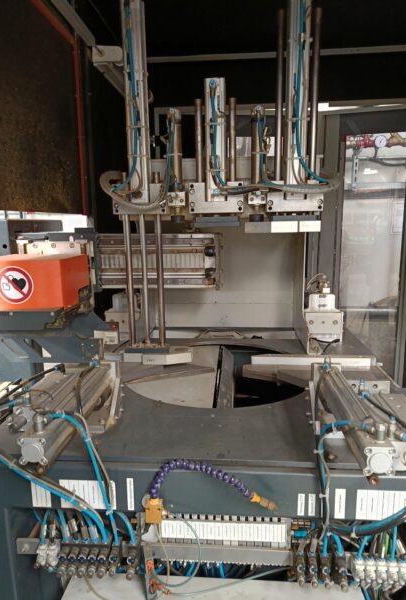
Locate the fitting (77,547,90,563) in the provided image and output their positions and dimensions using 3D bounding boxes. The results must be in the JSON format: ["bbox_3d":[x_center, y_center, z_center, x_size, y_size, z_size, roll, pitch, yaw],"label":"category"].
[{"bbox_3d":[-0.287,0.611,0.999,0.019,0.019,0.027,0,10,5],"label":"fitting"}]

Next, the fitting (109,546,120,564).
[{"bbox_3d":[-0.224,0.646,1.054,0.022,0.034,0.024,0,10,5],"label":"fitting"}]

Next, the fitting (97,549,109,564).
[{"bbox_3d":[-0.241,0.614,0.996,0.019,0.019,0.027,0,10,5],"label":"fitting"}]

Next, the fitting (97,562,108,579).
[{"bbox_3d":[-0.241,0.646,0.997,0.019,0.020,0.030,0,10,5],"label":"fitting"}]

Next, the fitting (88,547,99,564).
[{"bbox_3d":[-0.263,0.613,0.997,0.019,0.019,0.027,0,10,5],"label":"fitting"}]

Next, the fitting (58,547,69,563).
[{"bbox_3d":[-0.337,0.614,1.004,0.019,0.019,0.027,0,10,5],"label":"fitting"}]

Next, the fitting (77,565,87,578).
[{"bbox_3d":[-0.307,0.687,1.053,0.018,0.027,0.020,0,10,5],"label":"fitting"}]

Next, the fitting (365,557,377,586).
[{"bbox_3d":[0.405,0.656,1.006,0.021,0.052,0.034,0,10,5],"label":"fitting"}]

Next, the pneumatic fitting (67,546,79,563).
[{"bbox_3d":[-0.314,0.613,1.002,0.019,0.019,0.027,0,10,5],"label":"pneumatic fitting"}]

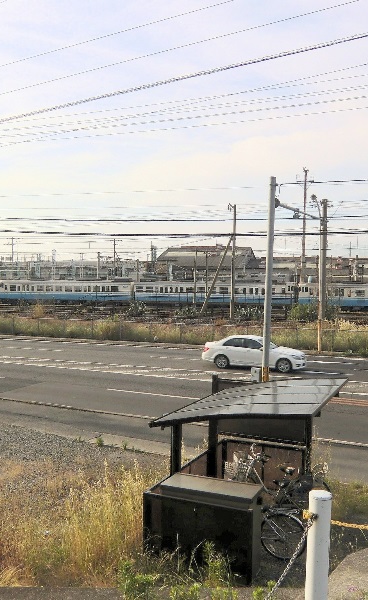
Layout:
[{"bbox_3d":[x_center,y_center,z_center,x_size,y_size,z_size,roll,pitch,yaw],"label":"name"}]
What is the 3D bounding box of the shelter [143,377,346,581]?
[{"bbox_3d":[1.055,2.545,8.772,2.450,2.200,3.300,1,2,23],"label":"shelter"}]

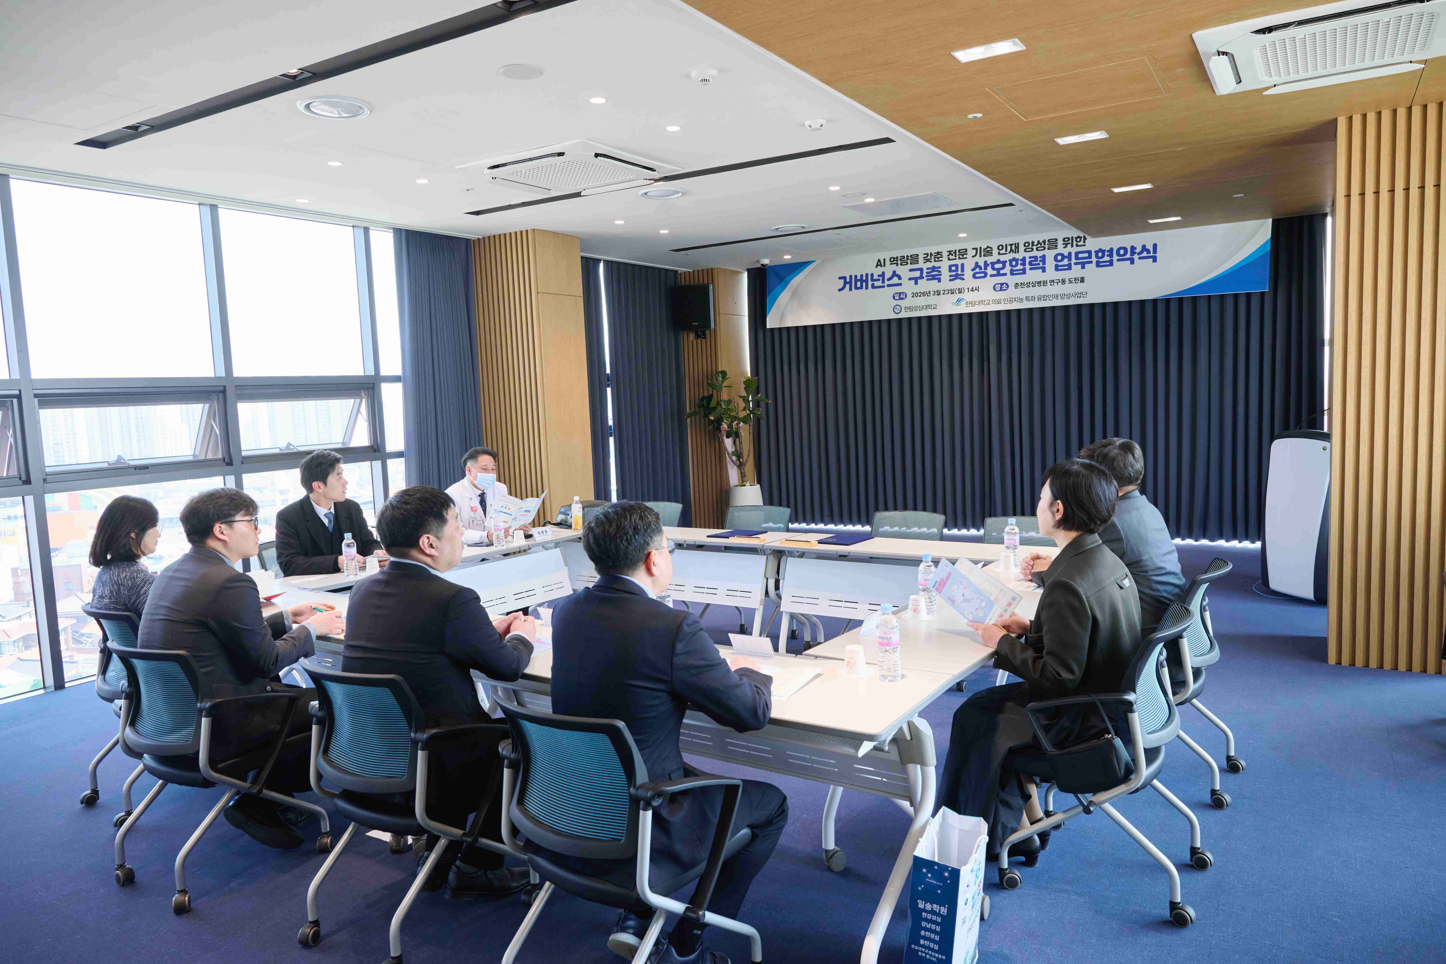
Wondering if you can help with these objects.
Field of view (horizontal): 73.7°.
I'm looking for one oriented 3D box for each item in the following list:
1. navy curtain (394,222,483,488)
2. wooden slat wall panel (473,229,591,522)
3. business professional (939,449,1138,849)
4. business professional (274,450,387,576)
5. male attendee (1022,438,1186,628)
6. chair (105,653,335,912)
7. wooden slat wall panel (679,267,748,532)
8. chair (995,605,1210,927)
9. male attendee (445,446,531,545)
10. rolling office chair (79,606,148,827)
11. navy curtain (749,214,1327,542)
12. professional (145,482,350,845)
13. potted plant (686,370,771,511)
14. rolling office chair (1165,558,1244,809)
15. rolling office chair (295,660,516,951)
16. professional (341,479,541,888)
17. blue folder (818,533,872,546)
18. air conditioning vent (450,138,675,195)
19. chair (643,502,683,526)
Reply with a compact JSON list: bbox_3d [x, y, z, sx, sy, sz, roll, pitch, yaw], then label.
[{"bbox_3d":[-2.231,-0.564,7.776,0.150,2.820,0.870,1,7,31],"label":"navy curtain"},{"bbox_3d":[-1.637,-0.636,8.385,0.760,2.900,0.550,1,7,31],"label":"wooden slat wall panel"},{"bbox_3d":[0.996,0.586,3.054,0.680,1.290,0.480,2,7,38],"label":"business professional"},{"bbox_3d":[-1.977,0.491,5.133,0.750,1.290,0.560,1,7,31],"label":"business professional"},{"bbox_3d":[1.436,0.491,3.748,0.750,1.310,0.520,1,7,33],"label":"male attendee"},{"bbox_3d":[-1.748,0.909,3.262,0.590,0.840,0.560,1,7,32],"label":"chair"},{"bbox_3d":[-0.078,-0.981,11.223,0.580,2.900,0.600,1,7,31],"label":"wooden slat wall panel"},{"bbox_3d":[1.201,0.814,2.969,0.560,0.840,0.590,2,7,35],"label":"chair"},{"bbox_3d":[-1.438,0.409,5.890,0.540,1.260,0.720,-7,8,-42],"label":"male attendee"},{"bbox_3d":[-2.275,0.869,3.894,0.590,0.840,0.560,2,7,38],"label":"rolling office chair"},{"bbox_3d":[2.638,-0.907,9.338,5.450,2.800,0.120,1,7,31],"label":"navy curtain"},{"bbox_3d":[-1.587,0.653,3.410,0.530,1.305,0.770,2,7,35],"label":"professional"},{"bbox_3d":[0.064,-0.281,9.796,0.760,1.740,0.720,-2,6,0],"label":"potted plant"},{"bbox_3d":[1.666,0.718,3.688,0.570,0.850,0.580,1,7,31],"label":"rolling office chair"},{"bbox_3d":[-0.948,0.914,2.869,0.590,0.840,0.560,1,7,34],"label":"rolling office chair"},{"bbox_3d":[-0.838,0.656,3.055,0.540,1.290,0.660,2,7,37],"label":"professional"},{"bbox_3d":[0.646,0.306,5.140,0.220,0.016,0.300,1,7,31],"label":"blue folder"},{"bbox_3d":[-0.902,-1.827,5.717,0.950,0.070,0.950,1,7,31],"label":"air conditioning vent"},{"bbox_3d":[-0.503,0.567,6.014,0.580,0.850,0.570,1,7,31],"label":"chair"}]

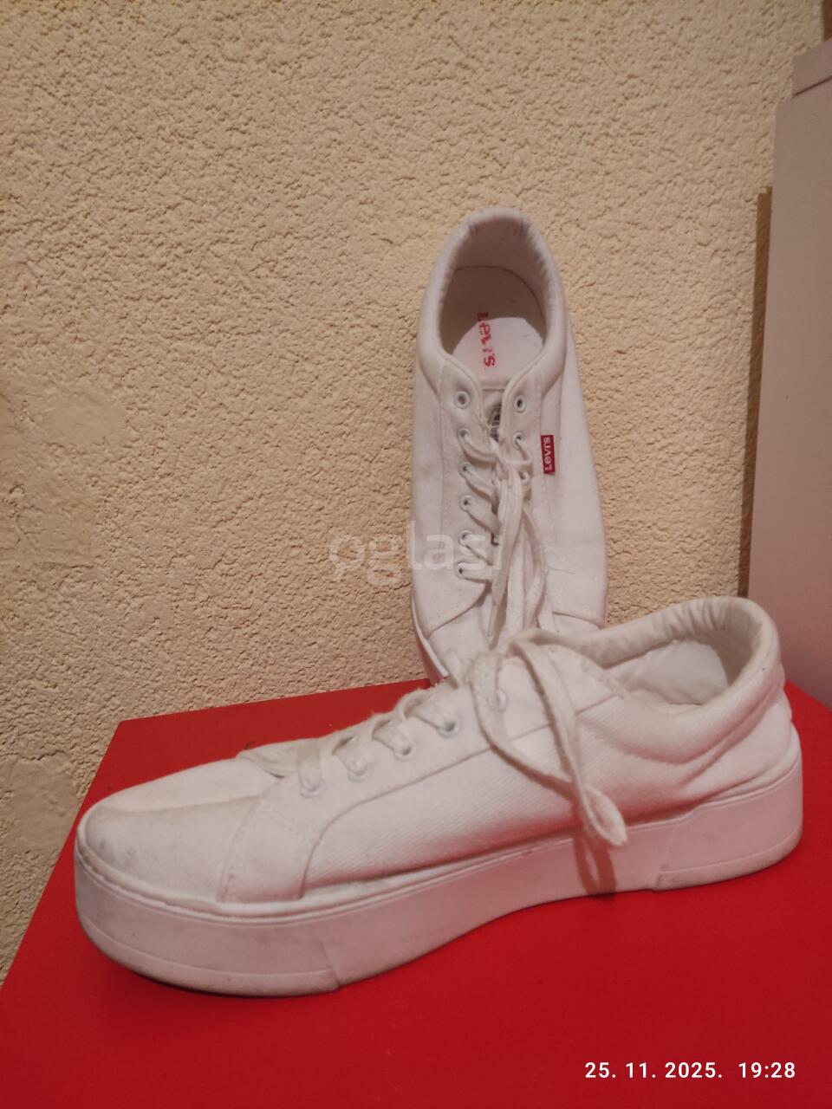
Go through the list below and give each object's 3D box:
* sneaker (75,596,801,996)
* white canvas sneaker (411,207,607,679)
[{"bbox_3d":[0.020,0.076,0.311,0.281,0.096,0.103,-6,12,-13],"label":"sneaker"},{"bbox_3d":[0.046,-0.049,0.440,0.103,0.281,0.096,-3,-17,5],"label":"white canvas sneaker"}]

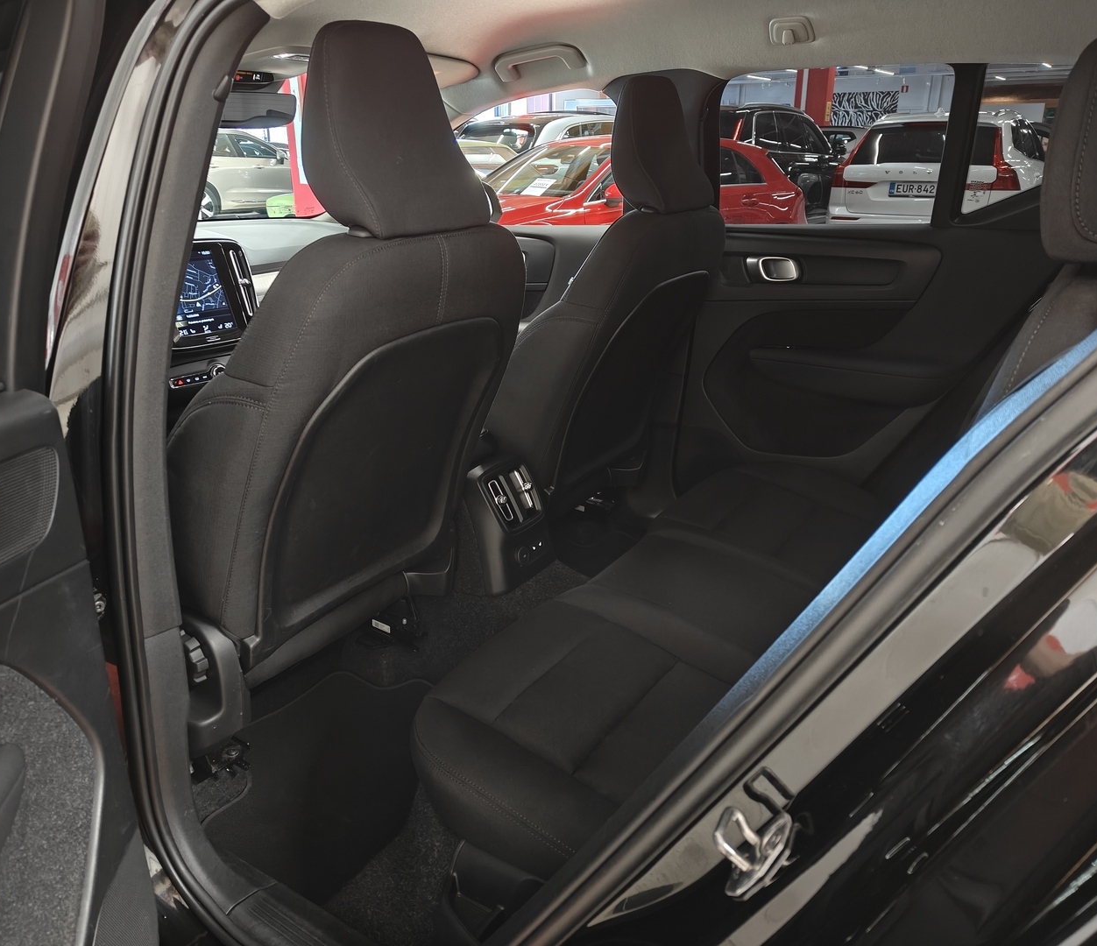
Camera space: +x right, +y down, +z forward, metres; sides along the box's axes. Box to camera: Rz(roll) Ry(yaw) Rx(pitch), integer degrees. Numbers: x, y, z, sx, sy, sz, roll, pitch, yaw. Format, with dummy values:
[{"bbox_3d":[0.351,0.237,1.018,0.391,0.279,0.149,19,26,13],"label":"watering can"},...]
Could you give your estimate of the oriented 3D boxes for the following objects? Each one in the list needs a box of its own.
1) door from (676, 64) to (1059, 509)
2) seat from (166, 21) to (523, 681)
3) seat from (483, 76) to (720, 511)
[{"bbox_3d":[0.711,-0.365,1.893,0.980,1.100,0.250,12,22,32],"label":"door"},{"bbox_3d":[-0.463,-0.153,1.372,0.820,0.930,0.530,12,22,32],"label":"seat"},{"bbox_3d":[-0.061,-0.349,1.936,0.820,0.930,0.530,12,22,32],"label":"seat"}]

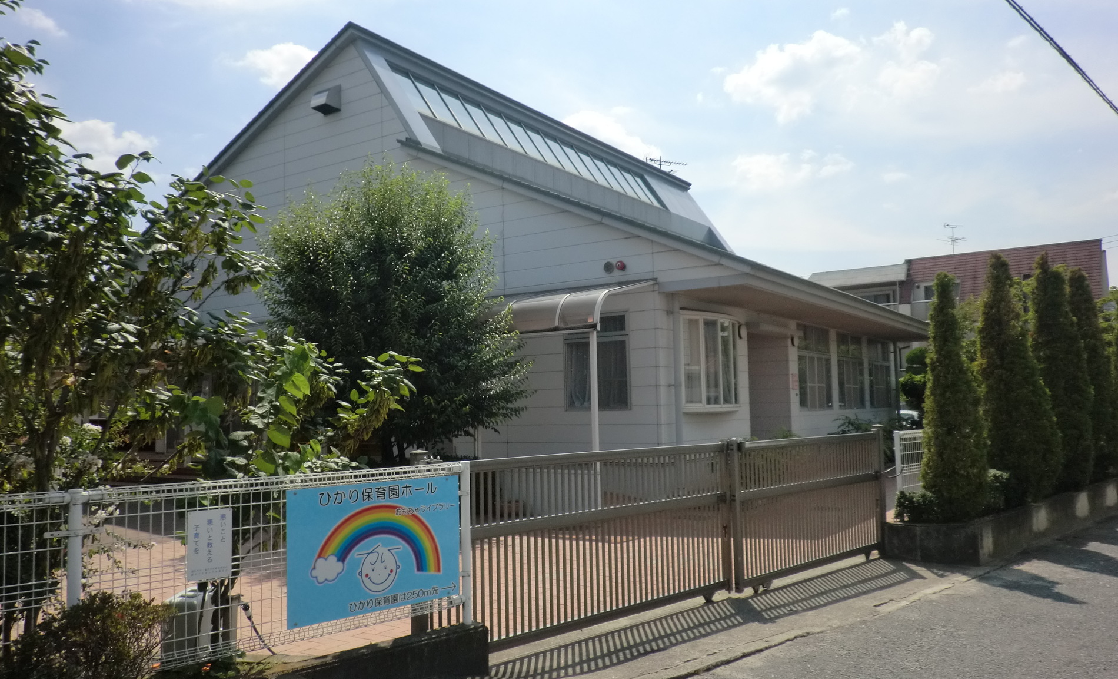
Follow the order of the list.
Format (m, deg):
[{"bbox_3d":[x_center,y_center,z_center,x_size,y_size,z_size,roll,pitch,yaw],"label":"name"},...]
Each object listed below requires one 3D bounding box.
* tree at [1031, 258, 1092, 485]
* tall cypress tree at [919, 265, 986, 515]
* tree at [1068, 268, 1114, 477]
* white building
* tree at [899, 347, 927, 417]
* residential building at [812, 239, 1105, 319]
[{"bbox_3d":[6.342,0.394,10.651,0.820,3.050,0.820,3,-6,-42],"label":"tree"},{"bbox_3d":[3.910,0.567,8.400,0.680,2.540,0.680,3,-6,-42],"label":"tall cypress tree"},{"bbox_3d":[7.299,0.477,11.548,0.680,2.950,0.680,3,-6,-42],"label":"tree"},{"bbox_3d":[-0.109,-1.367,24.364,18.200,9.550,16.650,-4,-5,34],"label":"white building"},{"bbox_3d":[10.512,1.748,24.498,1.250,3.000,1.250,3,-6,-42],"label":"tree"},{"bbox_3d":[23.537,0.333,49.359,14.963,9.208,9.500,-4,-5,34],"label":"residential building"}]

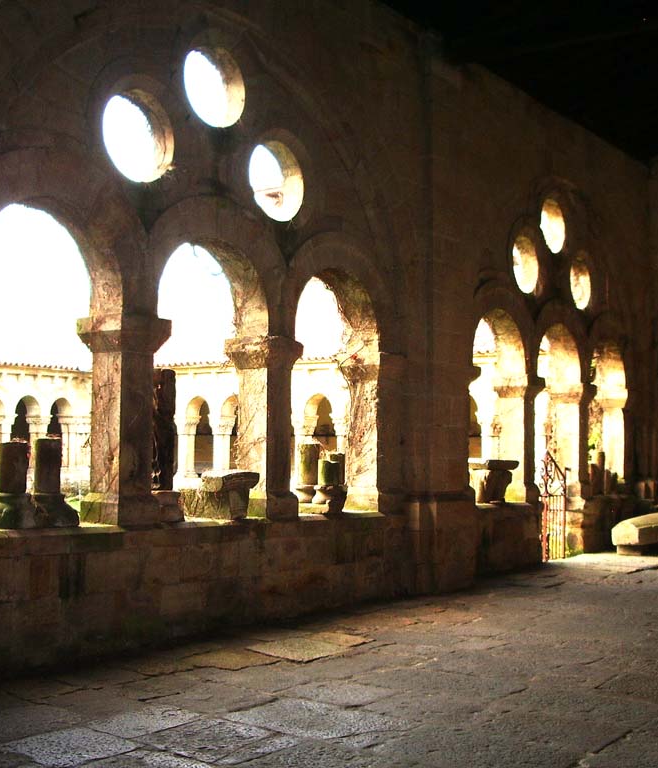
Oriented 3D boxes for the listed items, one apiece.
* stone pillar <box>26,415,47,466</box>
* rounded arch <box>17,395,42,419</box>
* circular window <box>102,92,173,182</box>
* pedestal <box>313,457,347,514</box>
[{"bbox_3d":[-8.887,1.814,31.565,0.550,1.660,0.420,-3,-5,37],"label":"stone pillar"},{"bbox_3d":[-9.549,0.710,32.354,0.600,0.720,0.900,-3,-5,36],"label":"rounded arch"},{"bbox_3d":[-1.651,-2.018,8.553,0.270,0.790,0.790,-3,-5,36],"label":"circular window"},{"bbox_3d":[0.018,1.065,11.071,0.290,0.620,0.290,-3,-5,37],"label":"pedestal"}]

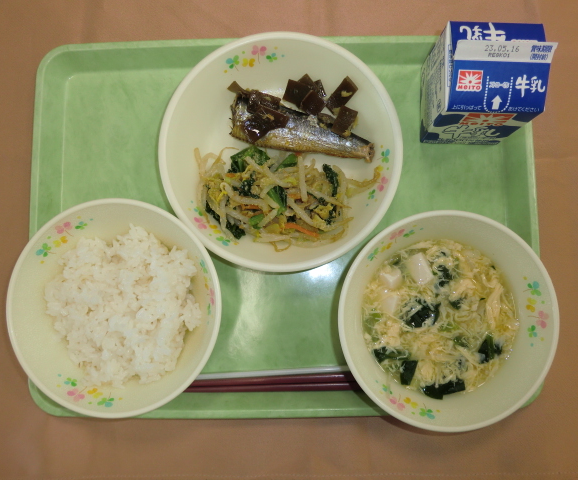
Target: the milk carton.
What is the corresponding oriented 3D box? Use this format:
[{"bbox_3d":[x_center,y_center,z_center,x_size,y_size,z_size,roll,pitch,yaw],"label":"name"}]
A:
[{"bbox_3d":[0.126,-0.103,0.313,0.058,0.086,0.058,1,86,2],"label":"milk carton"}]

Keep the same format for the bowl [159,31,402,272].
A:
[{"bbox_3d":[-0.005,-0.056,0.335,0.160,0.043,0.160,0,86,2],"label":"bowl"}]

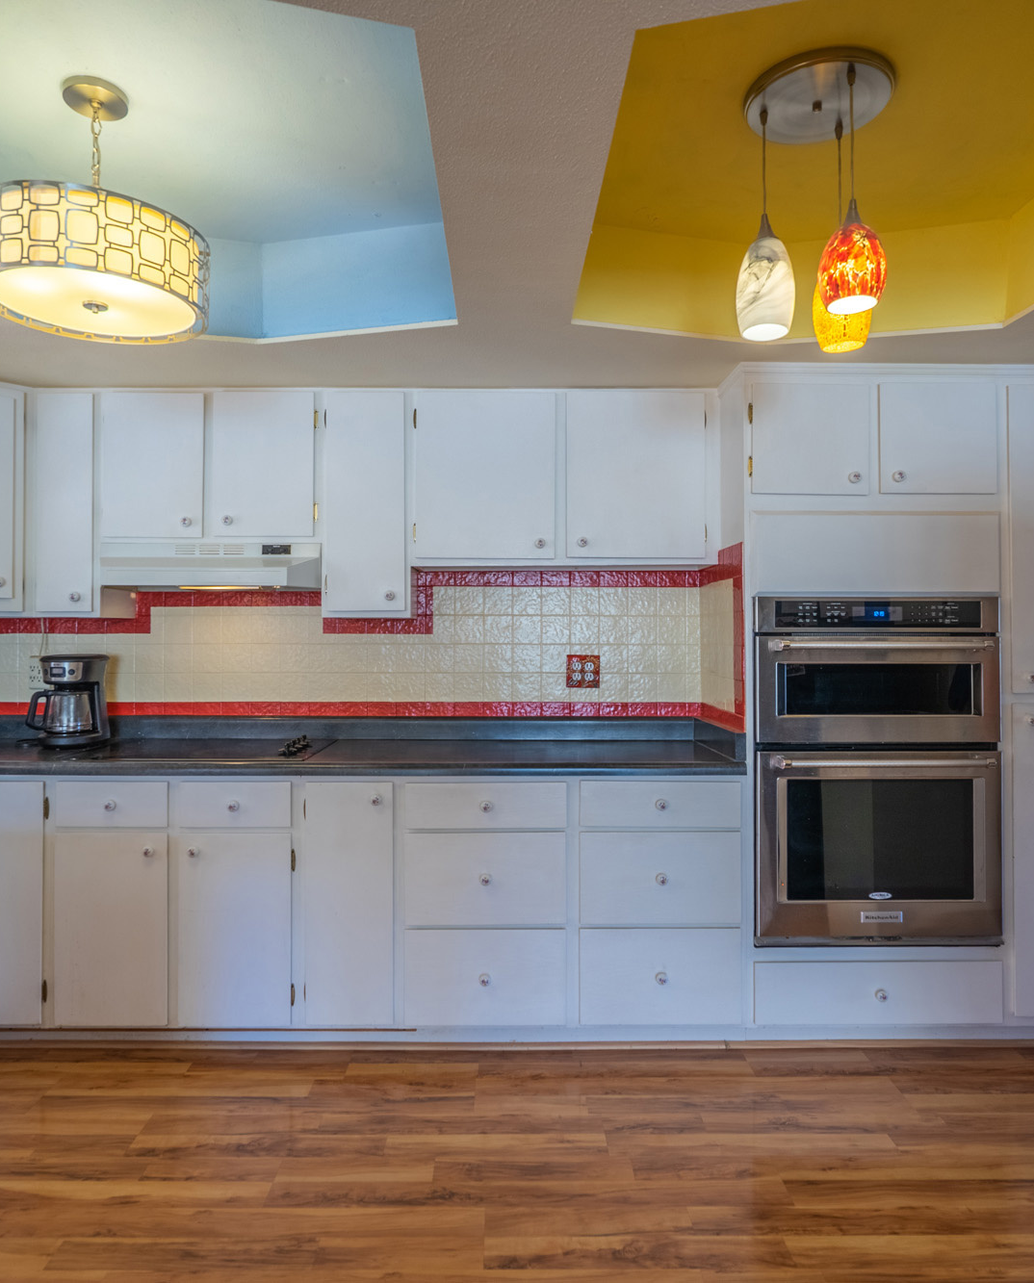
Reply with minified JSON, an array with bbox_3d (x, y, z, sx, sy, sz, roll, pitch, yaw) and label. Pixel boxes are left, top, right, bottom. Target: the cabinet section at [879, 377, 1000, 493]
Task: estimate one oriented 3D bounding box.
[{"bbox_3d":[1.313,-0.634,2.966,0.388,0.358,0.600,0,0,-1],"label":"cabinet section"}]

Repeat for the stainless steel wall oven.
[{"bbox_3d":[1.106,0.397,2.860,0.757,1.068,0.570,0,0,-1],"label":"stainless steel wall oven"}]

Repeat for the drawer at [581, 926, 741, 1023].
[{"bbox_3d":[0.440,1.031,2.835,0.490,0.293,0.440,0,0,0],"label":"drawer"}]

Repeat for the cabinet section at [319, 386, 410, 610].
[{"bbox_3d":[-0.527,-0.478,3.103,0.308,0.775,0.290,0,0,-1],"label":"cabinet section"}]

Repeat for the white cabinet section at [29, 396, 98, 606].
[{"bbox_3d":[-1.569,-0.479,3.094,0.238,0.763,0.290,0,0,-1],"label":"white cabinet section"}]

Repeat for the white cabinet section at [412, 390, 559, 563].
[{"bbox_3d":[-0.111,-0.574,3.108,0.506,0.585,0.290,0,0,-1],"label":"white cabinet section"}]

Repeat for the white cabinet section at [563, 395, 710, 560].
[{"bbox_3d":[0.401,-0.558,3.020,0.480,0.560,0.300,0,0,-1],"label":"white cabinet section"}]

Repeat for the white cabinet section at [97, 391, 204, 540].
[{"bbox_3d":[-1.231,-0.593,3.020,0.360,0.490,0.300,0,0,-1],"label":"white cabinet section"}]

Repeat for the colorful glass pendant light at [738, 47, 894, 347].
[{"bbox_3d":[0.620,-0.900,1.775,0.315,0.515,0.330,0,0,0],"label":"colorful glass pendant light"}]

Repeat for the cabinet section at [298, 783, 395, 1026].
[{"bbox_3d":[-0.528,0.814,2.940,0.301,0.751,0.600,0,0,-1],"label":"cabinet section"}]

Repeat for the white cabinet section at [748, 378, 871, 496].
[{"bbox_3d":[0.893,-0.622,2.875,0.360,0.350,0.530,0,0,-1],"label":"white cabinet section"}]

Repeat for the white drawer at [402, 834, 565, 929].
[{"bbox_3d":[-0.097,0.734,2.835,0.492,0.289,0.440,0,0,0],"label":"white drawer"}]

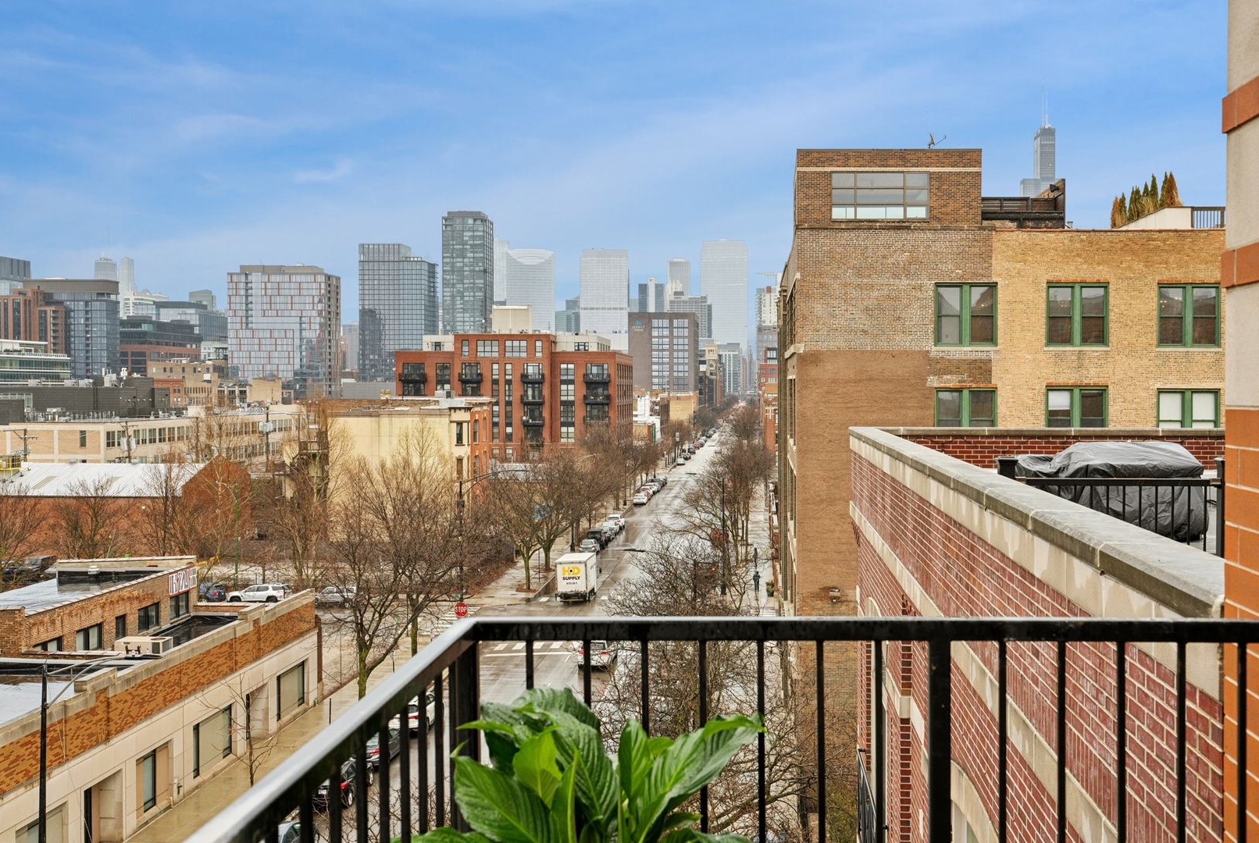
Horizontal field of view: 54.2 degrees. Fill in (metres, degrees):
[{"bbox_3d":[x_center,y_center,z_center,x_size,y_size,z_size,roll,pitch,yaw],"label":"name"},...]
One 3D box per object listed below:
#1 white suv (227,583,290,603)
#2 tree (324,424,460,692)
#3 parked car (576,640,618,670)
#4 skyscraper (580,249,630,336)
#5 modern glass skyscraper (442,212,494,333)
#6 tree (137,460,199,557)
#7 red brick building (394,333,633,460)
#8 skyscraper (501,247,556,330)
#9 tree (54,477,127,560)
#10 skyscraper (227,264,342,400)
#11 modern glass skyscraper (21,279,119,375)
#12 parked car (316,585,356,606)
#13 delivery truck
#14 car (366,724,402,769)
[{"bbox_3d":[-29.515,13.538,98.189,4.900,1.700,1.920,0,1,6],"label":"white suv"},{"bbox_3d":[-11.705,8.312,61.096,6.900,14.200,6.900,0,2,6],"label":"tree"},{"bbox_3d":[-1.875,14.006,75.861,1.850,1.650,4.600,0,1,6],"label":"parked car"},{"bbox_3d":[-35.696,-138.630,1792.057,69.836,222.000,35.000,0,1,6],"label":"skyscraper"},{"bbox_3d":[-118.935,-81.830,903.378,32.000,145.000,28.000,0,2,6],"label":"modern glass skyscraper"},{"bbox_3d":[-38.429,8.760,102.703,5.000,11.100,5.000,0,1,6],"label":"tree"},{"bbox_3d":[-18.449,-1.231,207.915,35.672,25.700,25.835,0,1,6],"label":"red brick building"},{"bbox_3d":[-145.159,-146.513,1812.264,67.000,221.000,40.000,0,2,6],"label":"skyscraper"},{"bbox_3d":[-45.247,9.482,102.917,5.700,9.700,5.700,0,1,6],"label":"tree"},{"bbox_3d":[-159.984,-34.301,569.951,46.185,75.000,20.722,0,1,6],"label":"skyscraper"},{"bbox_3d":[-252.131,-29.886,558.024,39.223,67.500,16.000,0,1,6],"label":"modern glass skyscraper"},{"bbox_3d":[-22.957,13.558,95.748,4.650,1.680,1.850,0,2,6],"label":"parked car"},{"bbox_3d":[-4.228,12.635,101.291,2.480,3.200,7.400,0,2,6],"label":"delivery truck"},{"bbox_3d":[-11.624,14.792,57.440,1.840,1.460,4.700,0,2,6],"label":"car"}]

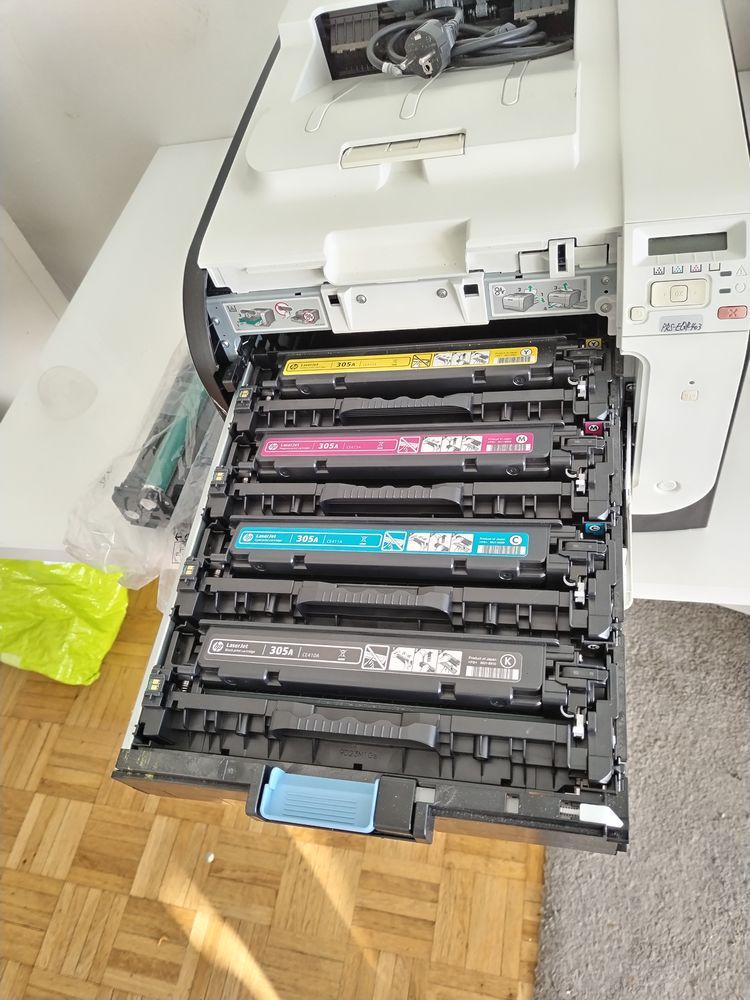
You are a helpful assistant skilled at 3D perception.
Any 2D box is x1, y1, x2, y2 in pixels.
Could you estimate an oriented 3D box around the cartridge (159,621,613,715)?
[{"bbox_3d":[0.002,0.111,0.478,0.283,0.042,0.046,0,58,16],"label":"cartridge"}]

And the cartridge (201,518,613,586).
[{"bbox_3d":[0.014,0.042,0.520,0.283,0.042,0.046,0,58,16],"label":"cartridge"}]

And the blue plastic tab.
[{"bbox_3d":[-0.030,0.177,0.445,0.068,0.018,0.030,0,58,16],"label":"blue plastic tab"}]

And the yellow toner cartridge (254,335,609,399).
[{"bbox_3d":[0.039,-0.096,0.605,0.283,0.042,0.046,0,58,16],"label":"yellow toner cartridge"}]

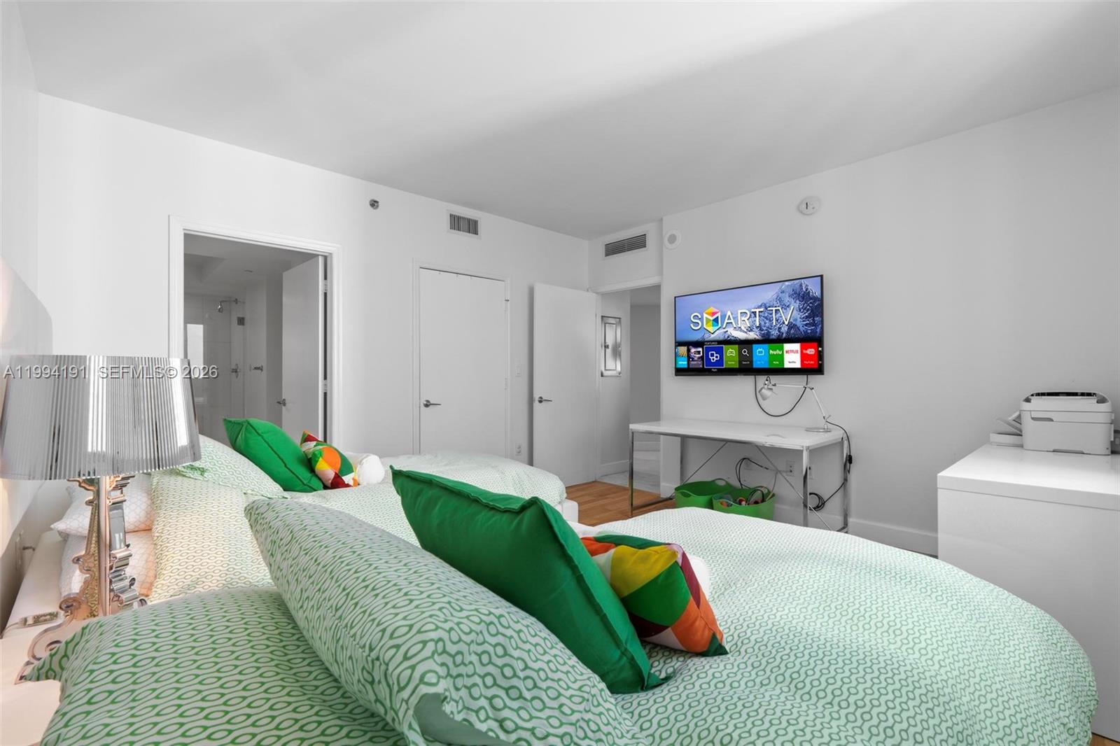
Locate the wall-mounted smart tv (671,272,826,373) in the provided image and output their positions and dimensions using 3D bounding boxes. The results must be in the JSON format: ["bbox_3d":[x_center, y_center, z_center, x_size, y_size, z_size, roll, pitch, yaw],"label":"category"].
[{"bbox_3d":[1.480,-0.340,3.830,0.060,0.715,1.240,0,0,-42],"label":"wall-mounted smart tv"}]

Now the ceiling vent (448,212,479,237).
[{"bbox_3d":[-0.842,-1.309,4.122,0.320,0.180,0.025,0,0,-42],"label":"ceiling vent"}]

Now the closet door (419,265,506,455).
[{"bbox_3d":[-0.842,0.150,4.147,0.850,2.030,0.045,0,0,-42],"label":"closet door"}]

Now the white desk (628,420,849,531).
[{"bbox_3d":[1.295,0.794,3.533,0.730,0.755,1.360,0,0,-42],"label":"white desk"}]

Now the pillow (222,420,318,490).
[{"bbox_3d":[-1.371,0.374,2.203,0.450,0.450,0.170,0,40,45],"label":"pillow"}]

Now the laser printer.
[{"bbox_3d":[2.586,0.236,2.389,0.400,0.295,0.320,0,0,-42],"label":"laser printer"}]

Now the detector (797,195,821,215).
[{"bbox_3d":[1.844,-1.238,3.448,0.050,0.135,0.145,0,0,-42],"label":"detector"}]

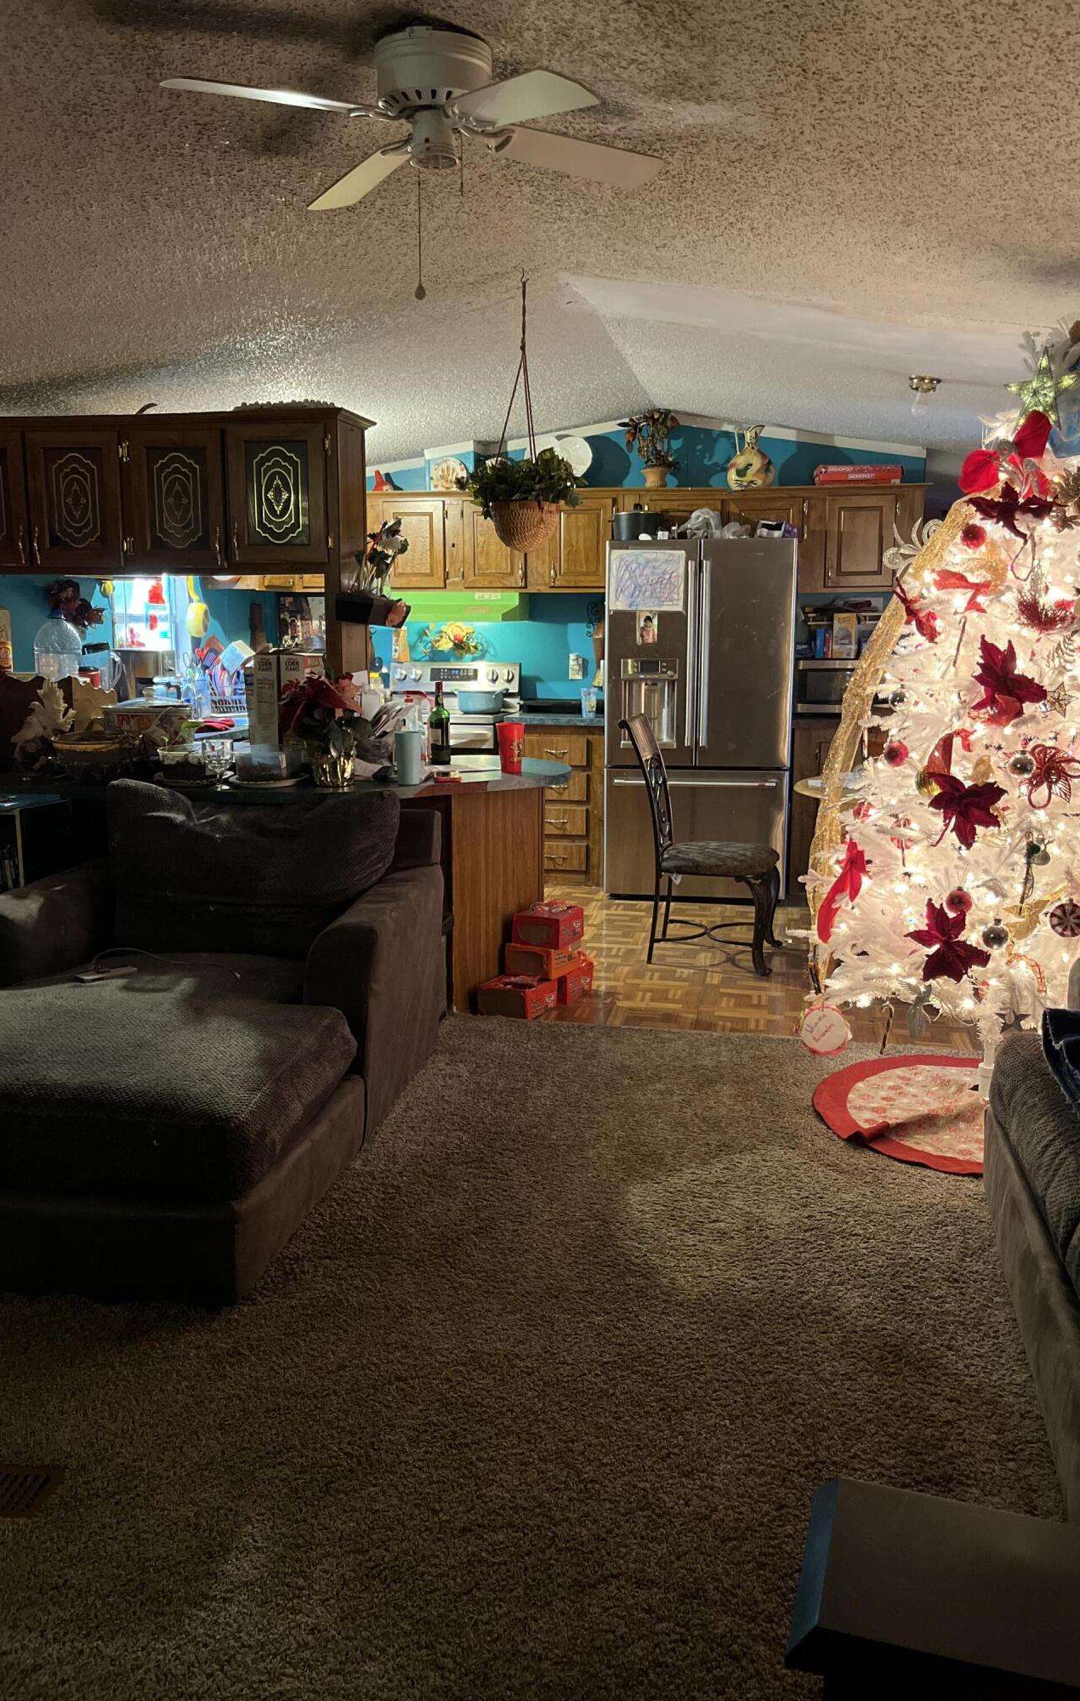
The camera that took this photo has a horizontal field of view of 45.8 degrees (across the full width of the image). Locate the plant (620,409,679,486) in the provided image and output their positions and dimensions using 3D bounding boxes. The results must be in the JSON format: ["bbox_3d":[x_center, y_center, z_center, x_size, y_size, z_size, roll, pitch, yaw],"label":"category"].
[{"bbox_3d":[0.580,-2.122,6.743,0.293,0.398,0.270,2,11,10],"label":"plant"}]

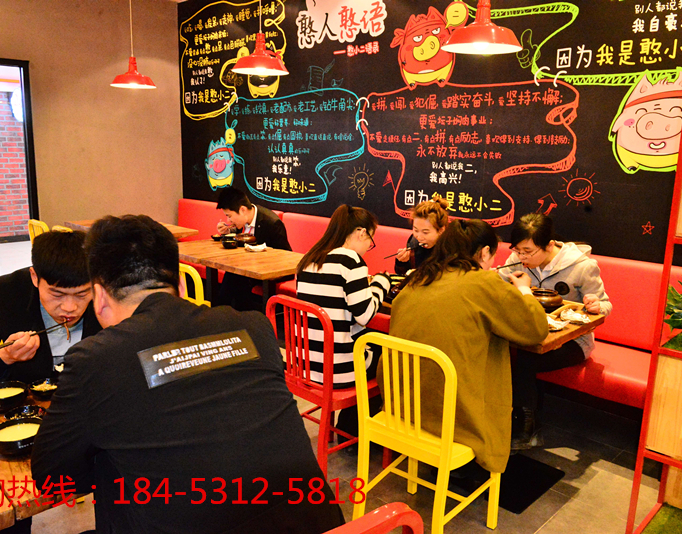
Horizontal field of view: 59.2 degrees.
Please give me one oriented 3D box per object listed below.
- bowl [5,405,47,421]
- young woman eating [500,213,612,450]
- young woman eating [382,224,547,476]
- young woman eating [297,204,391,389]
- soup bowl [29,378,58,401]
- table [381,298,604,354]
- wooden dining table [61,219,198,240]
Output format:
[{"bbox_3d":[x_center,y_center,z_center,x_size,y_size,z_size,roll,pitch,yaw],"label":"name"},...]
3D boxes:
[{"bbox_3d":[-0.770,0.378,1.471,0.092,0.042,0.092,1,11,0],"label":"bowl"},{"bbox_3d":[1.012,0.323,2.889,0.700,1.180,0.550,-8,15,-40],"label":"young woman eating"},{"bbox_3d":[0.443,0.417,2.279,0.580,1.210,0.680,11,15,40],"label":"young woman eating"},{"bbox_3d":[-0.009,0.329,2.679,0.660,1.200,0.480,-8,15,-38],"label":"young woman eating"},{"bbox_3d":[-0.810,0.343,1.655,0.092,0.042,0.092,1,12,0],"label":"soup bowl"},{"bbox_3d":[0.506,0.528,2.892,1.200,0.750,0.700,11,15,40],"label":"table"},{"bbox_3d":[-1.749,0.035,5.043,0.610,0.750,1.200,-10,16,-44],"label":"wooden dining table"}]

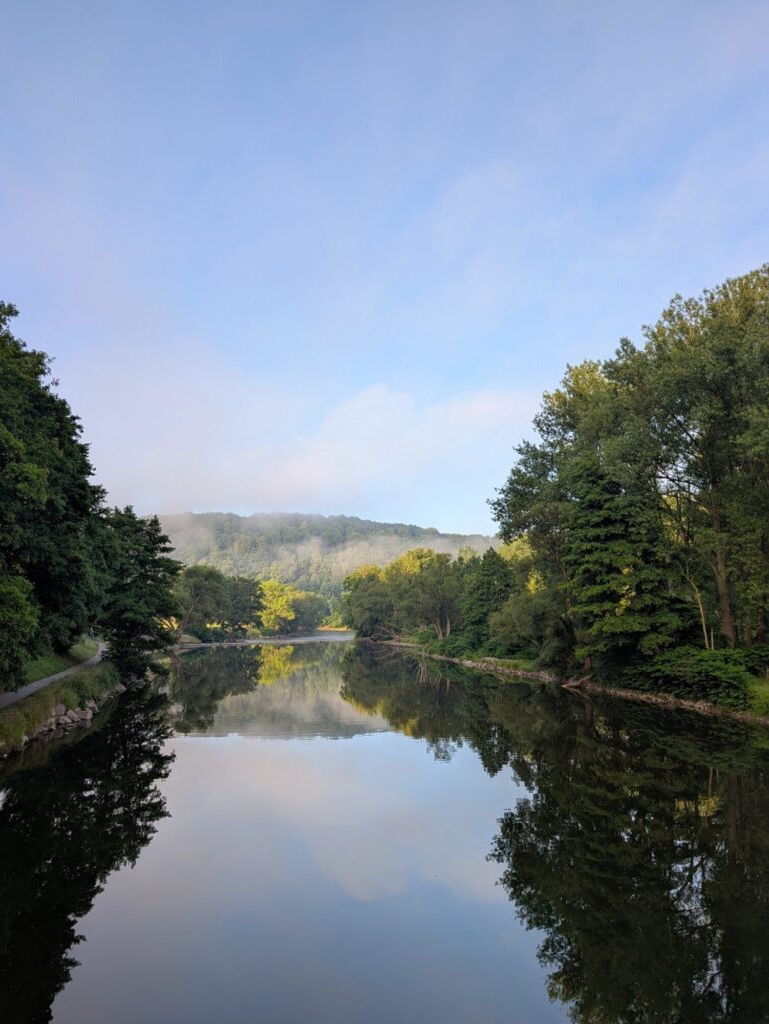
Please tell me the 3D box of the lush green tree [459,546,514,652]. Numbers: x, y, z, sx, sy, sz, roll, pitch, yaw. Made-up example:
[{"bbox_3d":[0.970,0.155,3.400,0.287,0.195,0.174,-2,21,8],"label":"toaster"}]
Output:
[{"bbox_3d":[14.750,12.930,102.850,8.200,15.250,8.200,1,-9,0],"label":"lush green tree"}]

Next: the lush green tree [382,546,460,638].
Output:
[{"bbox_3d":[5.940,13.050,111.100,12.190,14.580,10.970,1,-9,0],"label":"lush green tree"}]

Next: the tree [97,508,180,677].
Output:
[{"bbox_3d":[-19.490,6.310,56.100,6.760,13.240,6.760,1,-9,0],"label":"tree"}]

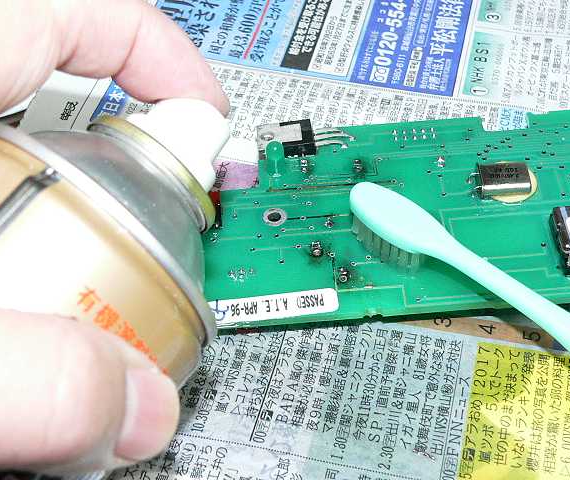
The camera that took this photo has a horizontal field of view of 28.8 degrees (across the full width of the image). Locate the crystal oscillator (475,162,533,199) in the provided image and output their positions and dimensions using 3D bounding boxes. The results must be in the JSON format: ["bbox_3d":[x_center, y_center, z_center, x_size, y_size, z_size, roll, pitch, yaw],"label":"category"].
[{"bbox_3d":[0.057,-0.016,0.288,0.013,0.004,0.011,-4,48,-1],"label":"crystal oscillator"}]

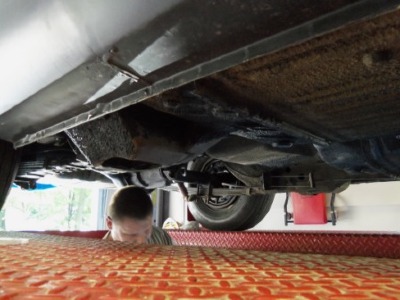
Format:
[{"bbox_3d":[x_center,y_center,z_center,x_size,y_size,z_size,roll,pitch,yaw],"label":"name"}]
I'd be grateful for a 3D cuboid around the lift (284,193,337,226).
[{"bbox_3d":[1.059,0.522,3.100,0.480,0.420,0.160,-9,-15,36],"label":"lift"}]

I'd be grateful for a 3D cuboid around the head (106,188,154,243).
[{"bbox_3d":[-0.265,0.259,1.250,0.170,0.245,0.210,10,19,-39],"label":"head"}]

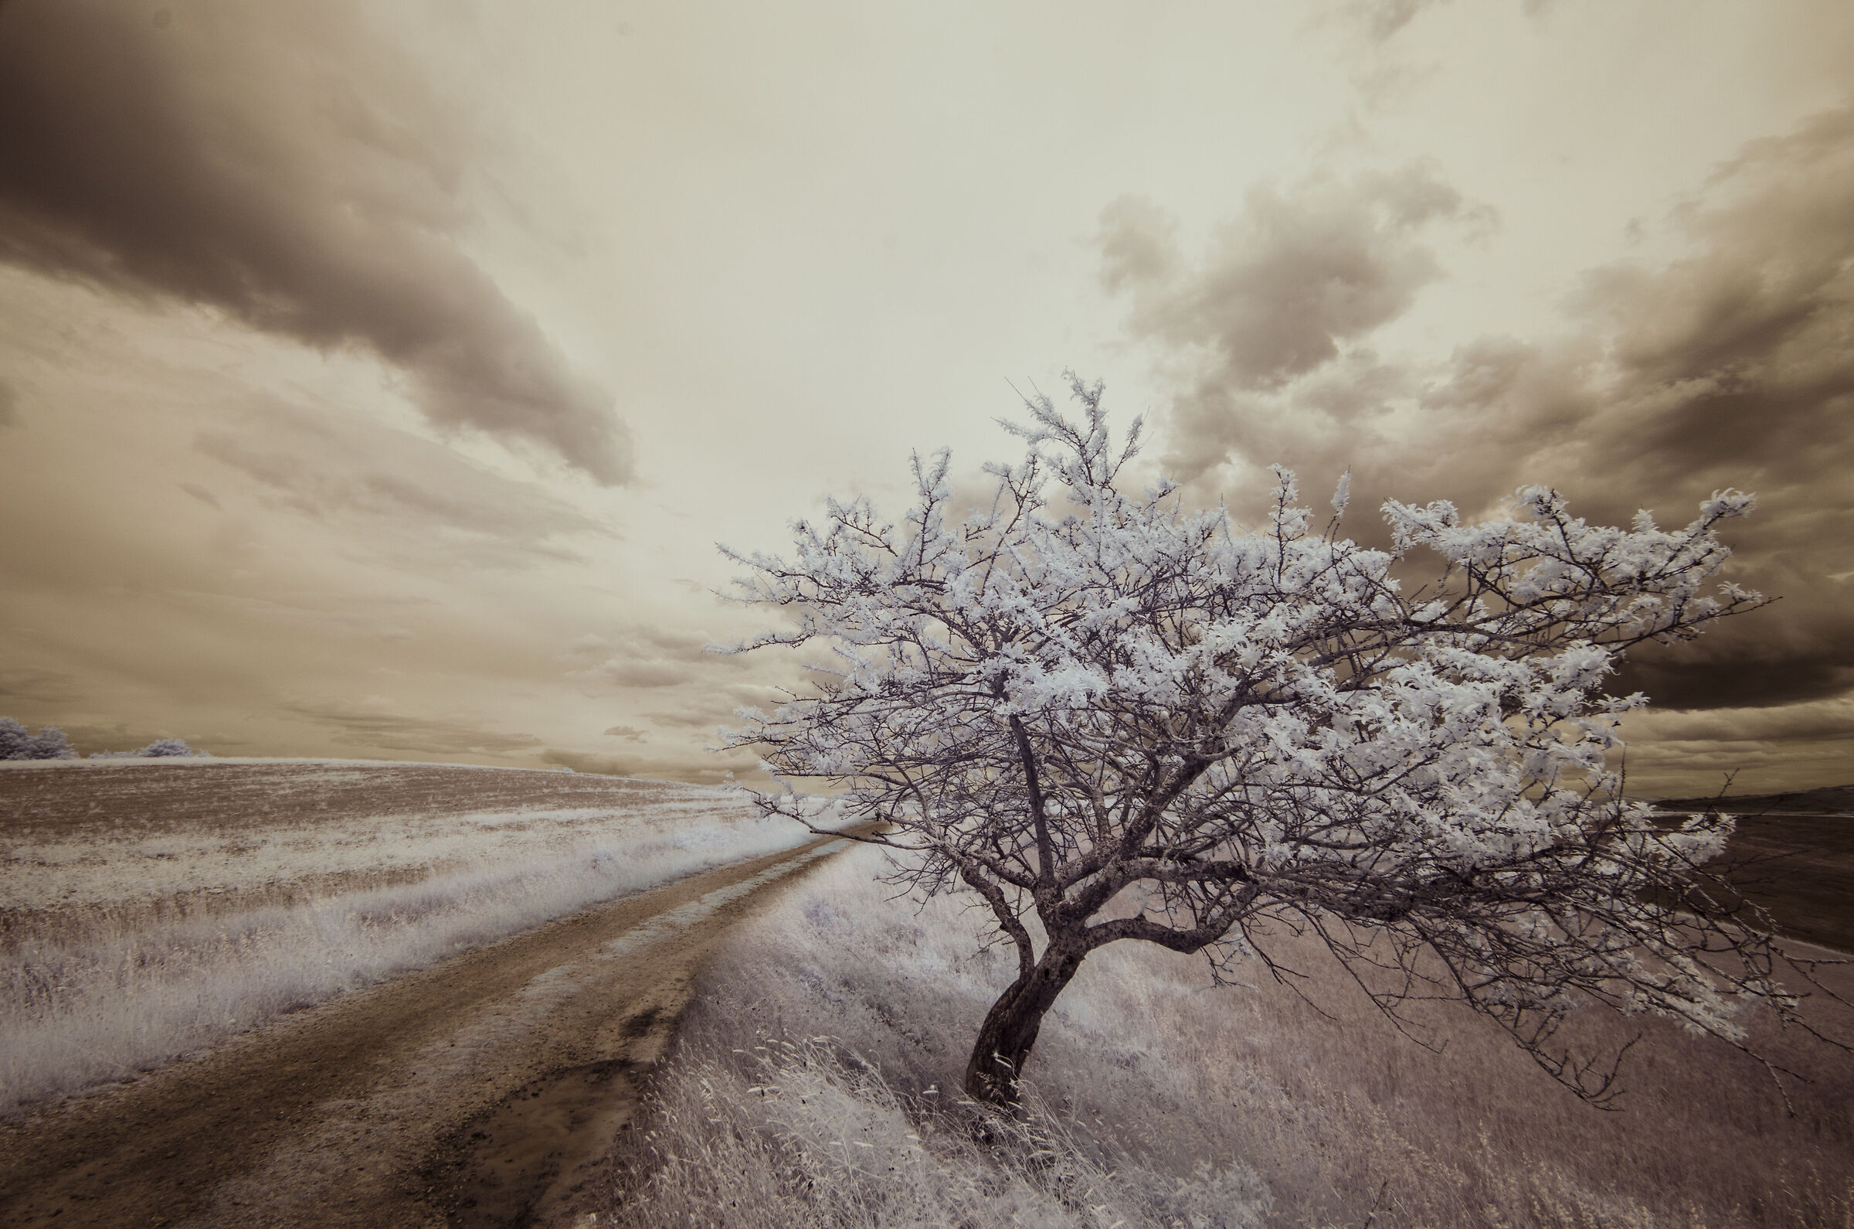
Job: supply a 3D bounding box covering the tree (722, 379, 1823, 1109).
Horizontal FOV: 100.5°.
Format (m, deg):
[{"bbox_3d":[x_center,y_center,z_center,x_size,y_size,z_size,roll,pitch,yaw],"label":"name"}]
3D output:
[{"bbox_3d":[1.550,0.720,4.800,5.700,4.600,4.800,0,-13,0],"label":"tree"}]

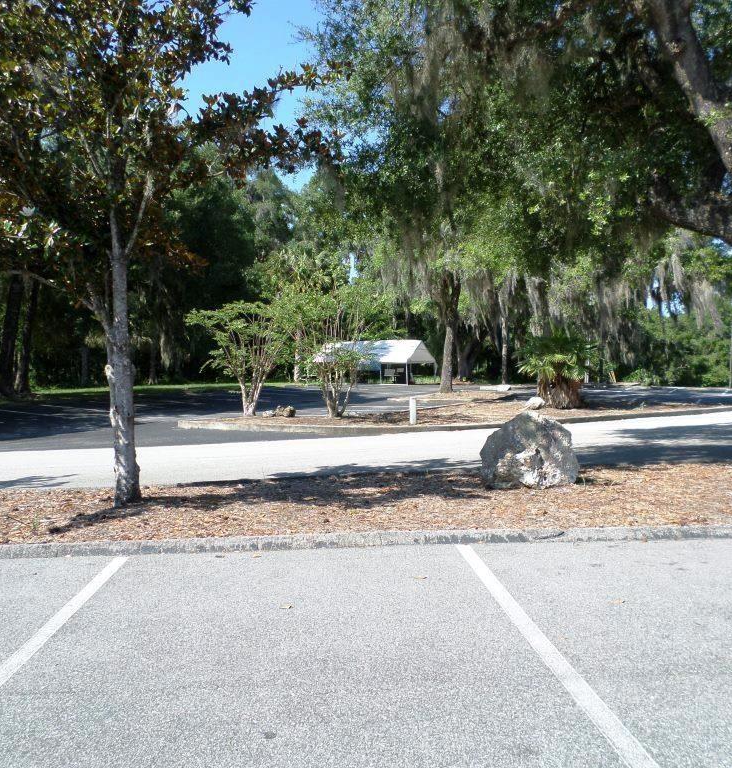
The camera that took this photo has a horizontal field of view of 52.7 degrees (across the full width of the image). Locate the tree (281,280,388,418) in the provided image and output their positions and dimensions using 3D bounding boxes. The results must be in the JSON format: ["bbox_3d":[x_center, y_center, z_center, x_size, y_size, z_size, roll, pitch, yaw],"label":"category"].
[{"bbox_3d":[-0.945,-0.945,21.500,3.200,3.900,3.100,-1,1,0],"label":"tree"}]

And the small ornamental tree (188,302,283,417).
[{"bbox_3d":[-3.920,-0.739,22.300,2.860,3.440,2.800,-1,1,0],"label":"small ornamental tree"}]

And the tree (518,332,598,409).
[{"bbox_3d":[6.065,-0.441,23.300,2.520,2.430,2.400,-1,1,0],"label":"tree"}]

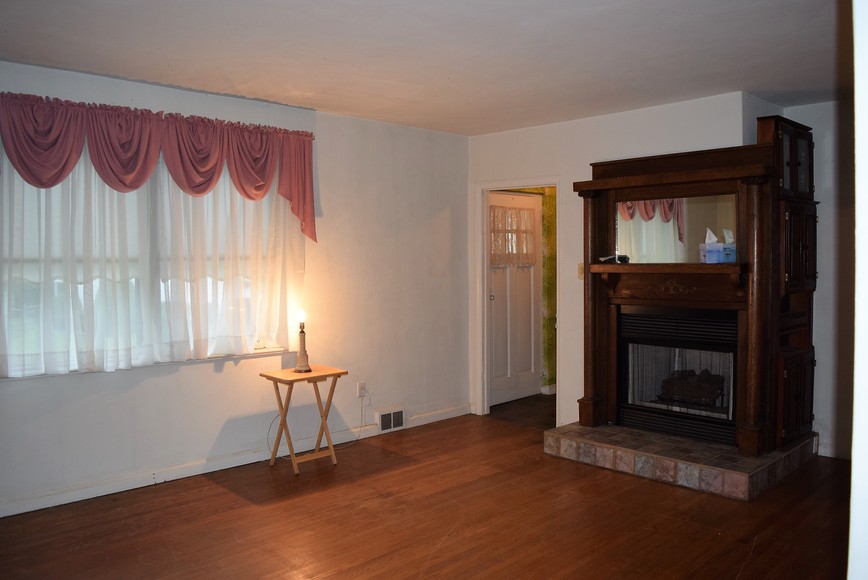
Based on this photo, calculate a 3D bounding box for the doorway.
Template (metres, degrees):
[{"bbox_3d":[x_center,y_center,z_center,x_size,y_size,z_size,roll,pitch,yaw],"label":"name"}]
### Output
[{"bbox_3d":[0.786,0.138,5.712,0.781,2.030,0.120,2,4,45],"label":"doorway"}]

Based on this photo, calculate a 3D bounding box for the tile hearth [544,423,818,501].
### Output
[{"bbox_3d":[1.777,1.109,4.721,1.275,0.158,1.430,-3,4,-44],"label":"tile hearth"}]

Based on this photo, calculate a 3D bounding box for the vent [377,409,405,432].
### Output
[{"bbox_3d":[-0.357,1.089,5.429,0.270,0.175,0.050,-3,4,-43],"label":"vent"}]

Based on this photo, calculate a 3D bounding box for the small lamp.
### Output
[{"bbox_3d":[-0.917,0.349,4.555,0.120,0.445,0.120,-3,4,-45],"label":"small lamp"}]

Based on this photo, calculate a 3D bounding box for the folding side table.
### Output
[{"bbox_3d":[-0.902,0.899,4.547,0.487,0.652,0.366,-3,4,-45],"label":"folding side table"}]

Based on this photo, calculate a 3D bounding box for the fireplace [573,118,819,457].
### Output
[{"bbox_3d":[1.883,-0.044,4.766,0.970,2.140,1.385,-3,4,-44],"label":"fireplace"}]

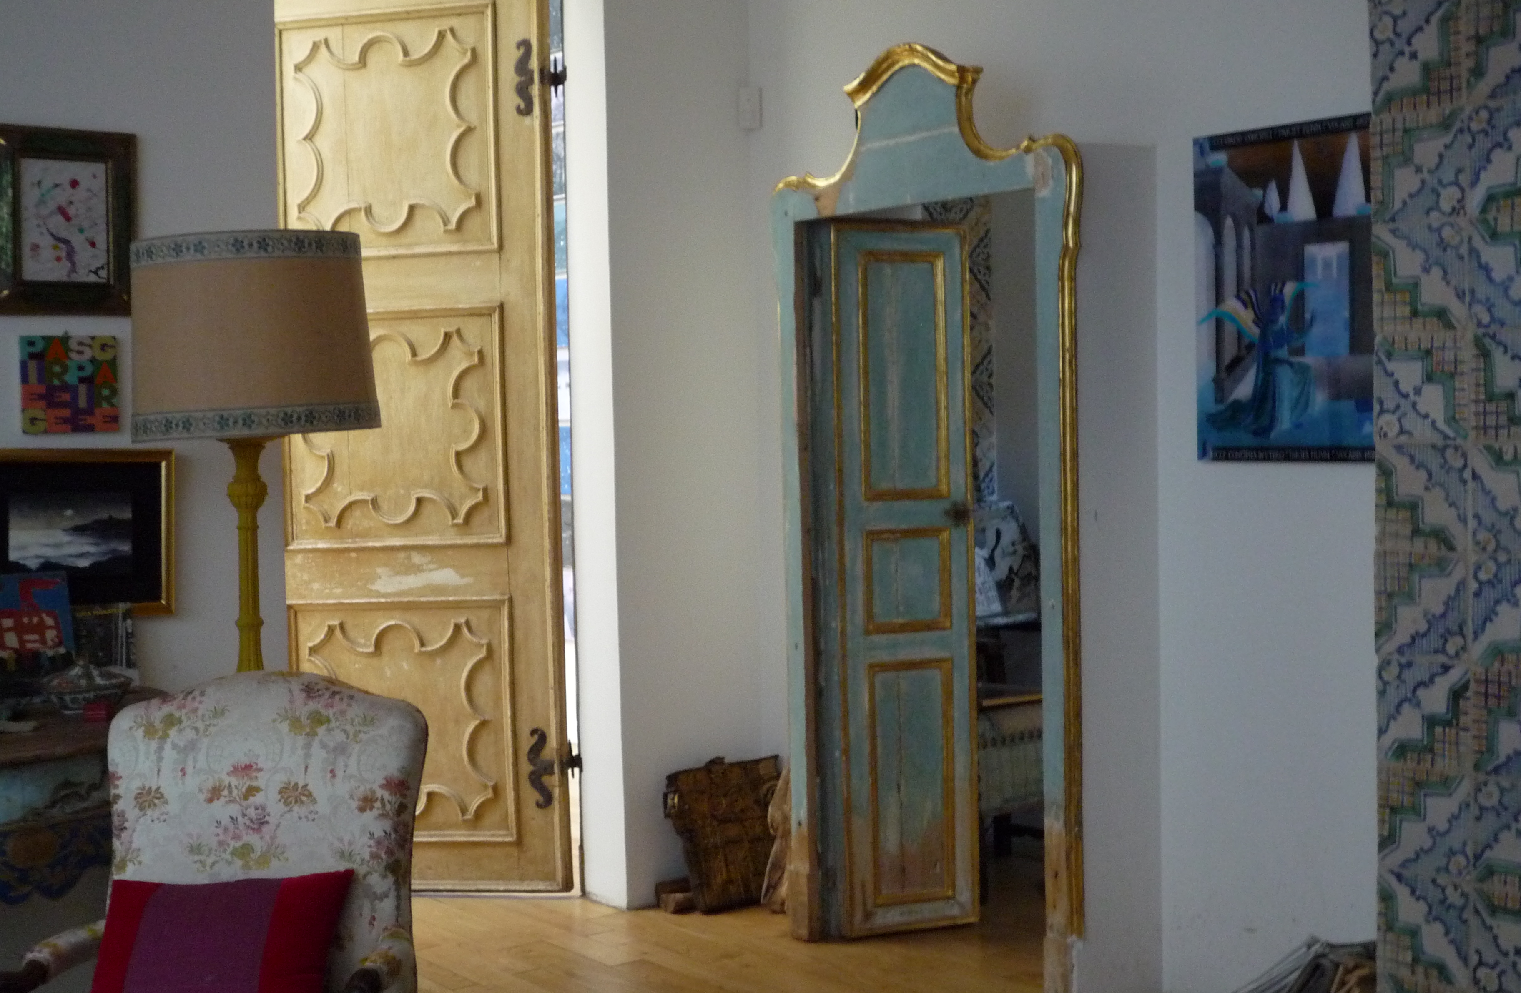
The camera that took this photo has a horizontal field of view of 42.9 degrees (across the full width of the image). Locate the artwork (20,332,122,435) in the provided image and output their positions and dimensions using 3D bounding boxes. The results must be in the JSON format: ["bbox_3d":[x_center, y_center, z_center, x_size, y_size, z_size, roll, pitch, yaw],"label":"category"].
[{"bbox_3d":[-1.605,-0.261,4.514,0.223,0.223,0.025,-3,3,-40],"label":"artwork"}]

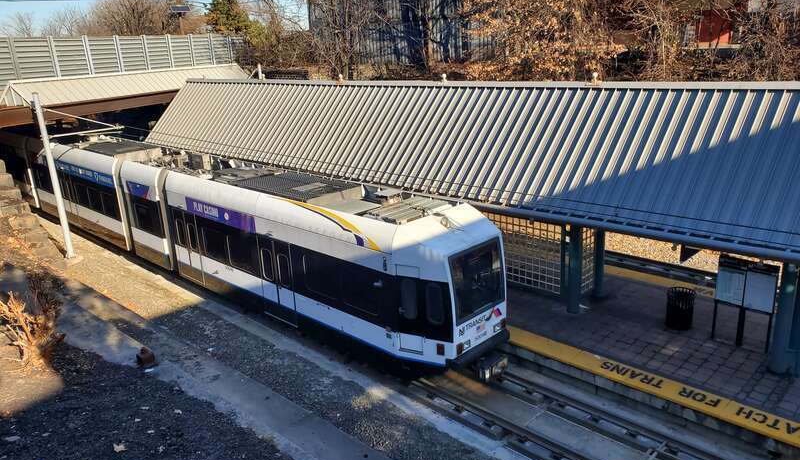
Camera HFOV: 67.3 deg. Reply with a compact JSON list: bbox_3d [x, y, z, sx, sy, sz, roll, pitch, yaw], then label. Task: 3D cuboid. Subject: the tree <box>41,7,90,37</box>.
[{"bbox_3d":[-31.675,-17.771,57.510,4.600,6.800,4.400,-11,19,-26],"label":"tree"}]

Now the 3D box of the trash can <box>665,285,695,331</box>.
[{"bbox_3d":[6.765,1.903,14.485,0.635,0.855,0.635,6,19,26],"label":"trash can"}]

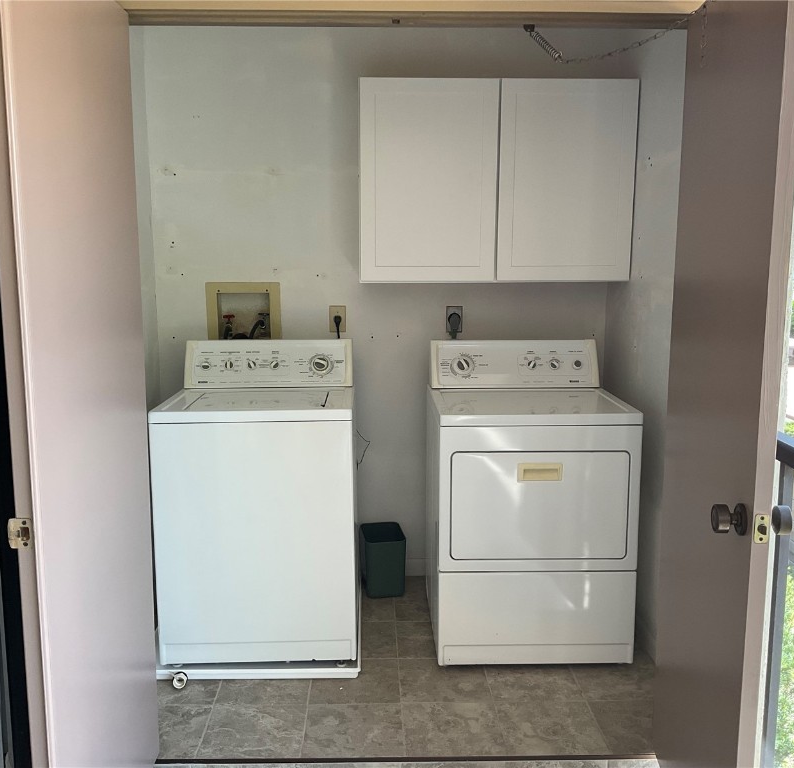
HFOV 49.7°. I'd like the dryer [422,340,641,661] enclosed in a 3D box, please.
[{"bbox_3d":[0.488,0.410,3.335,0.695,1.097,0.700,0,9,-1],"label":"dryer"}]

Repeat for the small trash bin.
[{"bbox_3d":[-0.060,0.770,3.744,0.175,0.262,0.245,-1,9,-9],"label":"small trash bin"}]

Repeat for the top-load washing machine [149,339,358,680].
[{"bbox_3d":[-0.496,0.413,3.247,0.680,1.110,0.670,0,9,-2],"label":"top-load washing machine"}]

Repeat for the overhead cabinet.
[{"bbox_3d":[0.389,-0.811,3.501,1.075,0.773,0.333,0,9,-2],"label":"overhead cabinet"}]

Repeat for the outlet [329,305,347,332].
[{"bbox_3d":[-0.255,-0.281,3.721,0.071,0.115,0.012,0,9,-2],"label":"outlet"}]

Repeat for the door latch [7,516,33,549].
[{"bbox_3d":[-0.715,0.284,1.630,0.046,0.058,0.014,0,9,0],"label":"door latch"}]

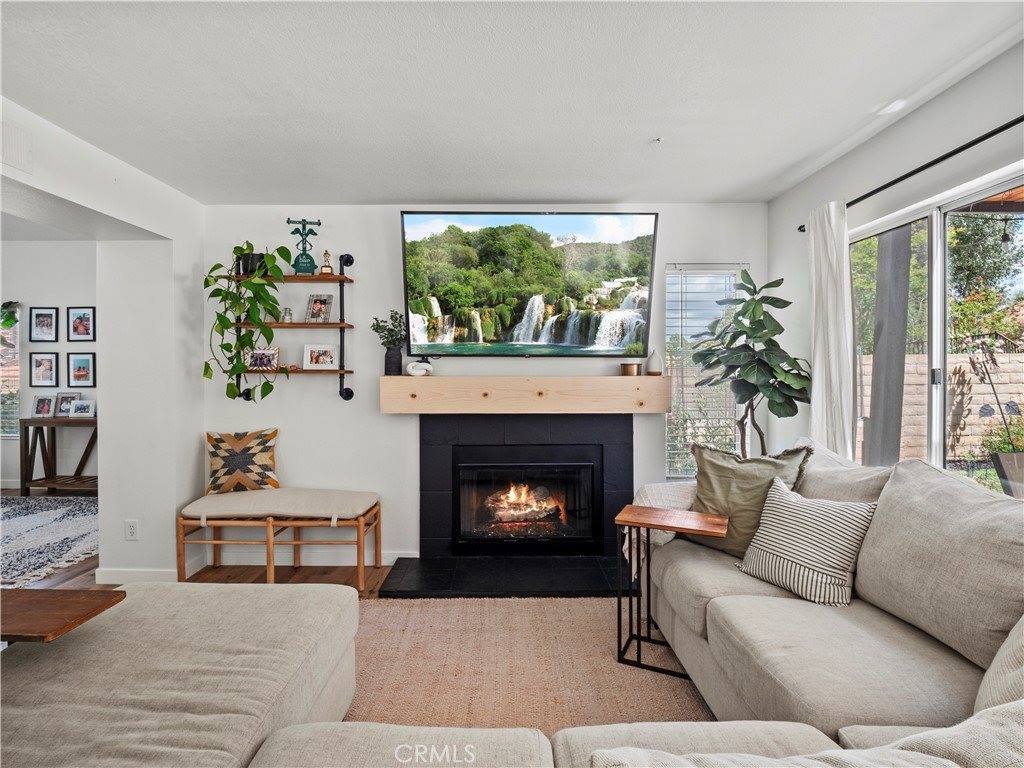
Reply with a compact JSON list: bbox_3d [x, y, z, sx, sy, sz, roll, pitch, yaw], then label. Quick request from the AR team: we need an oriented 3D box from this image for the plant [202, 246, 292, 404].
[{"bbox_3d":[-1.661,-0.398,2.990,0.500,0.980,0.300,0,1,0],"label":"plant"}]

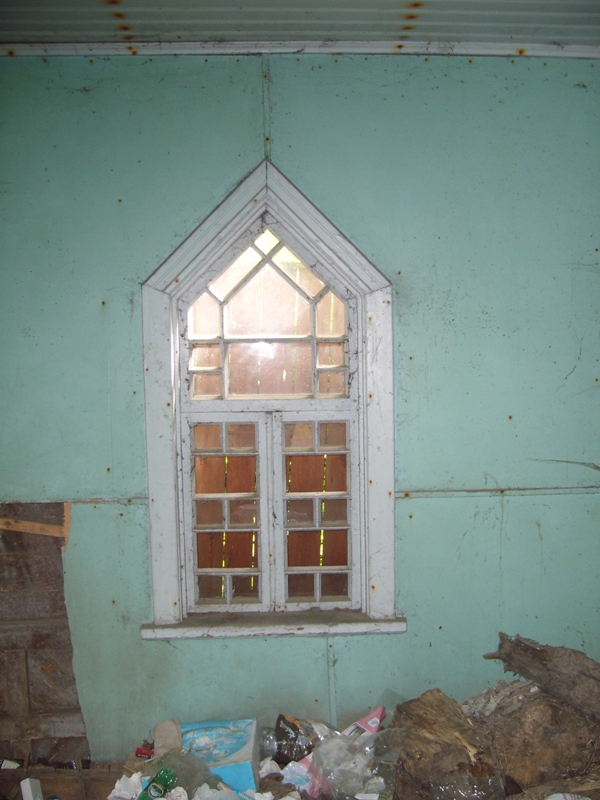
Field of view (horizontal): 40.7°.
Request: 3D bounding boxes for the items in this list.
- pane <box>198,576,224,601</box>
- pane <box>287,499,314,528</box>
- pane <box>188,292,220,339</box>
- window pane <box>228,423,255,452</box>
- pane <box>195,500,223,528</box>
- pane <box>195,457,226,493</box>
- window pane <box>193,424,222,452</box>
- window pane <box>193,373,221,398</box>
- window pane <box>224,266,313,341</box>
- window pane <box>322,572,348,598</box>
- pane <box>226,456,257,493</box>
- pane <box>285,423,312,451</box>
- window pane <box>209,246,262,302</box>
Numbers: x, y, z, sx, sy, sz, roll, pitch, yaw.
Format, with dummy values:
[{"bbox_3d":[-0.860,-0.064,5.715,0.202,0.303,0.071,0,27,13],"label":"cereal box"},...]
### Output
[{"bbox_3d":[-0.321,0.672,2.901,0.100,0.095,0.020,-1,4,-3],"label":"pane"},{"bbox_3d":[0.002,0.403,2.898,0.100,0.102,0.020,-1,4,-3],"label":"pane"},{"bbox_3d":[-0.335,-0.296,2.834,0.112,0.160,0.020,-1,4,-3],"label":"pane"},{"bbox_3d":[-0.207,0.133,2.869,0.092,0.107,0.020,-1,4,-3],"label":"window pane"},{"bbox_3d":[-0.337,0.422,2.983,0.103,0.104,0.020,-1,3,-2],"label":"pane"},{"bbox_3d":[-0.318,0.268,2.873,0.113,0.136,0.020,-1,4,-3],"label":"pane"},{"bbox_3d":[-0.322,0.135,2.828,0.101,0.098,0.020,-1,3,-3],"label":"window pane"},{"bbox_3d":[-0.342,-0.053,2.959,0.102,0.095,0.020,-1,3,-2],"label":"window pane"},{"bbox_3d":[-0.111,-0.343,2.815,0.302,0.256,0.020,-1,3,-3],"label":"window pane"},{"bbox_3d":[0.124,0.659,2.874,0.103,0.093,0.020,-1,3,-3],"label":"window pane"},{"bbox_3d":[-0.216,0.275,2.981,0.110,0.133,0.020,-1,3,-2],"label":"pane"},{"bbox_3d":[-0.004,0.128,2.842,0.102,0.099,0.020,-1,3,-3],"label":"pane"},{"bbox_3d":[-0.222,-0.437,2.805,0.066,0.205,0.020,44,0,-4],"label":"window pane"}]

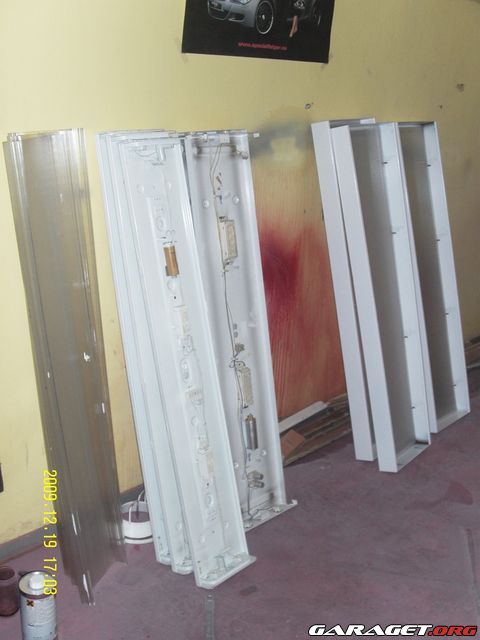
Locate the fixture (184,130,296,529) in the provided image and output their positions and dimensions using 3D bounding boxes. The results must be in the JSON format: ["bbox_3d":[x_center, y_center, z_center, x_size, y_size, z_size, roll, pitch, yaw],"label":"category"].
[{"bbox_3d":[0.002,0.041,2.517,0.244,1.262,0.094,-14,12,-42],"label":"fixture"}]

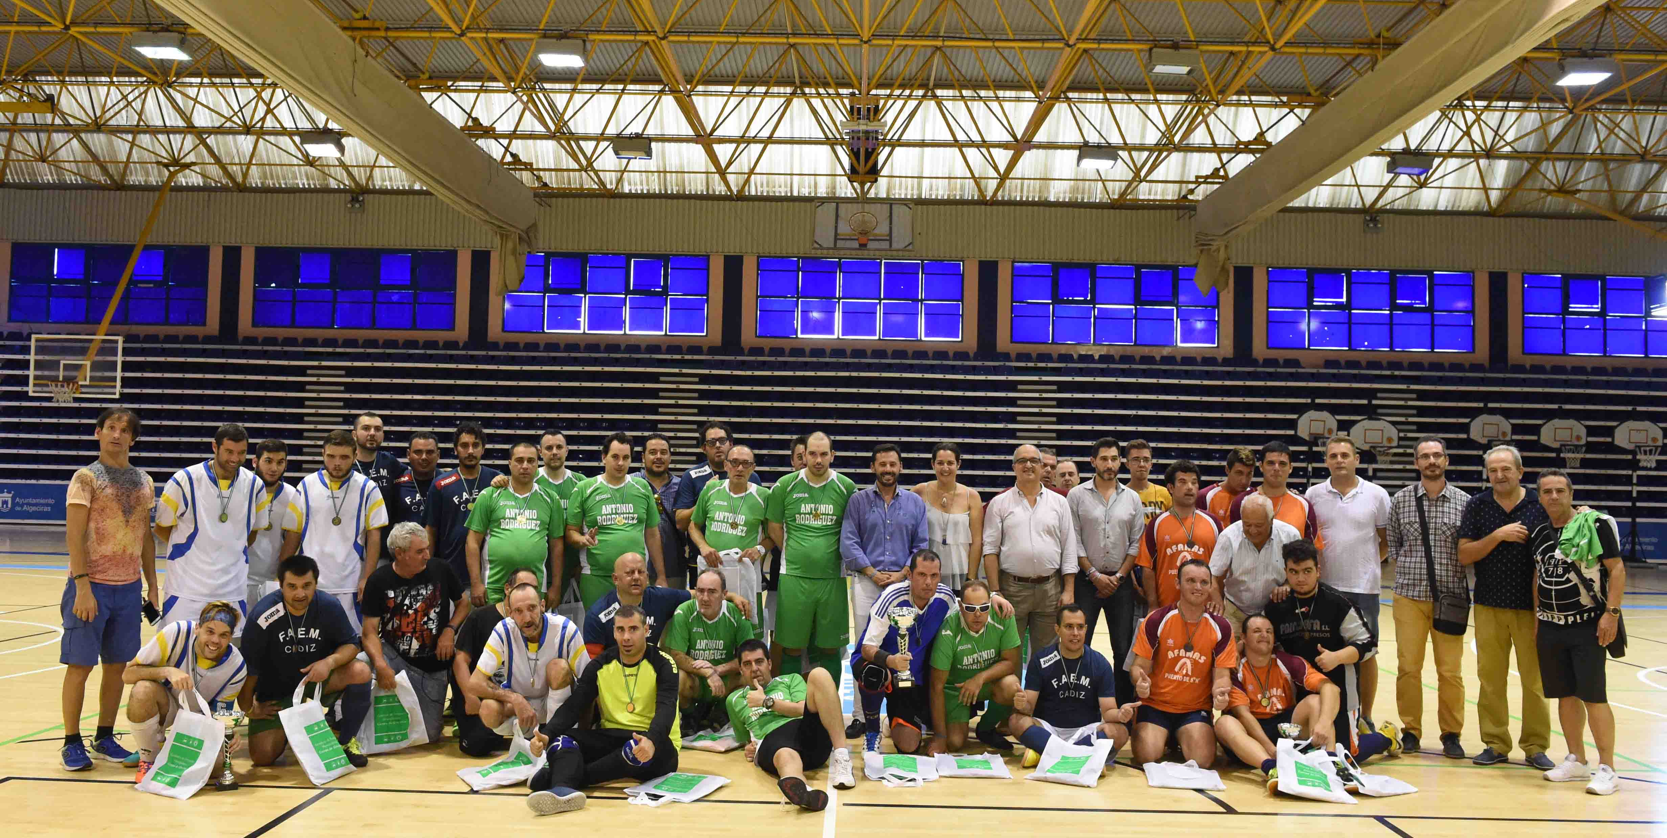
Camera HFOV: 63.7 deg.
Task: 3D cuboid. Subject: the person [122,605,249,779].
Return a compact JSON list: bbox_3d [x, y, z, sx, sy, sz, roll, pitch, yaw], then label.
[{"bbox_3d":[-3.153,1.307,6.574,0.580,0.840,0.660,2,-3,-17],"label":"person"}]

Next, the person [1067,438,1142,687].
[{"bbox_3d":[1.651,1.012,8.191,0.500,1.781,0.330,1,-2,8],"label":"person"}]

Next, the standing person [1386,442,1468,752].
[{"bbox_3d":[3.412,1.008,7.709,0.490,1.800,0.360,1,-2,17],"label":"standing person"}]

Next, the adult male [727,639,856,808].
[{"bbox_3d":[-0.224,1.452,6.667,0.650,0.700,1.050,2,-2,-5],"label":"adult male"}]

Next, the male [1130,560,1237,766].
[{"bbox_3d":[1.973,1.337,7.540,0.580,1.100,0.680,1,-2,14],"label":"male"}]

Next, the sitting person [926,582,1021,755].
[{"bbox_3d":[0.816,1.387,7.739,0.540,0.960,0.720,1,-2,4],"label":"sitting person"}]

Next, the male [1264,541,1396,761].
[{"bbox_3d":[2.803,1.301,7.636,0.660,1.203,0.750,0,-3,31],"label":"male"}]

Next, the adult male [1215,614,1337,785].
[{"bbox_3d":[2.304,1.456,6.971,0.670,0.800,0.820,1,-2,1],"label":"adult male"}]

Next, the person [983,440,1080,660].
[{"bbox_3d":[1.136,0.998,7.699,0.560,1.719,0.380,1,-2,8],"label":"person"}]

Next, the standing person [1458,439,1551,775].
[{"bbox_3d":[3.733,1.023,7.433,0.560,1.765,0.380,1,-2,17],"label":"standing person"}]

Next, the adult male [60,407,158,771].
[{"bbox_3d":[-3.627,0.828,6.690,0.490,1.768,0.330,3,-3,-40],"label":"adult male"}]

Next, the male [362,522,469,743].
[{"bbox_3d":[-2.383,1.184,7.596,0.620,1.197,0.750,2,-2,-12],"label":"male"}]

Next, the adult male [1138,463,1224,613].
[{"bbox_3d":[1.994,1.055,7.682,0.500,1.641,0.340,1,-2,11],"label":"adult male"}]

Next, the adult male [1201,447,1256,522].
[{"bbox_3d":[2.591,1.062,8.727,0.520,1.766,0.340,1,-2,7],"label":"adult male"}]

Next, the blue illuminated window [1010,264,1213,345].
[{"bbox_3d":[6.276,-2.522,29.653,4.580,1.800,0.150,1,-2,1],"label":"blue illuminated window"}]

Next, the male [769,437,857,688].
[{"bbox_3d":[-0.131,0.968,7.918,0.560,1.780,0.360,1,-2,-2],"label":"male"}]

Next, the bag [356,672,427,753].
[{"bbox_3d":[-2.331,1.550,7.092,0.370,0.440,0.100,2,-3,-16],"label":"bag"}]

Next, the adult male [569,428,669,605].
[{"bbox_3d":[-1.297,0.959,7.955,0.570,1.745,0.370,2,-2,-5],"label":"adult male"}]

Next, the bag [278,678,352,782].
[{"bbox_3d":[-2.502,1.526,6.486,0.130,0.470,0.330,-33,-11,16],"label":"bag"}]

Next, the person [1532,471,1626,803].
[{"bbox_3d":[3.885,1.086,7.016,0.480,1.650,0.340,0,-3,35],"label":"person"}]

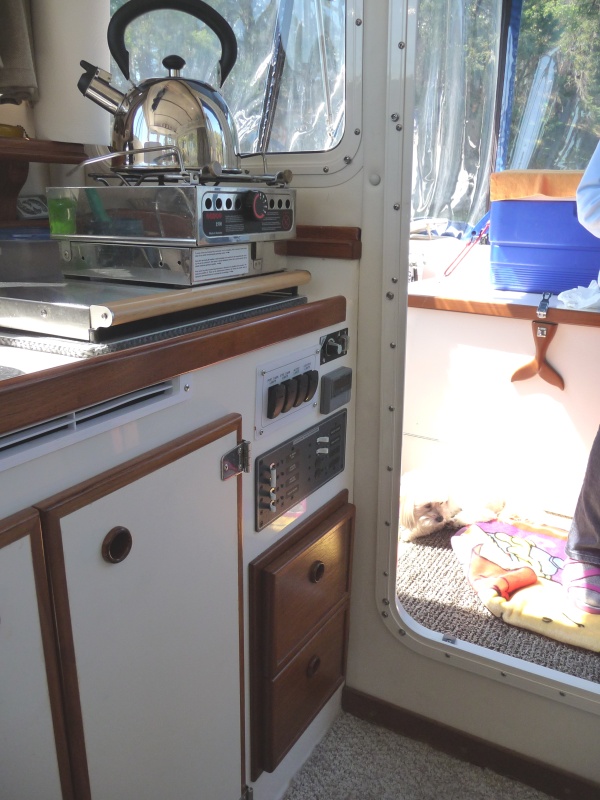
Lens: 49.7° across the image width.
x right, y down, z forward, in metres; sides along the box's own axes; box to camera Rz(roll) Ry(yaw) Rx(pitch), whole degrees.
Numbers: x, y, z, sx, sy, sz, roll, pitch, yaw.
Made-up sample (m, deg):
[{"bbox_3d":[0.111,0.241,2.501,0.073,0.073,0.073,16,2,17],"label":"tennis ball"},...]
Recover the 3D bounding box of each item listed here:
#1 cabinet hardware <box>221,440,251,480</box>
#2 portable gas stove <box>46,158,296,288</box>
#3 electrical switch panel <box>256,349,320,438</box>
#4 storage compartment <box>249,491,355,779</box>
[{"bbox_3d":[-0.085,0.084,0.858,0.017,0.042,0.060,10,19,28],"label":"cabinet hardware"},{"bbox_3d":[-0.183,-0.271,0.977,0.286,0.151,0.254,10,19,28],"label":"portable gas stove"},{"bbox_3d":[-0.006,-0.014,0.981,0.021,0.107,0.192,10,19,28],"label":"electrical switch panel"},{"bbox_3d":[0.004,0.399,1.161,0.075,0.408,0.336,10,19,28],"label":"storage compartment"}]

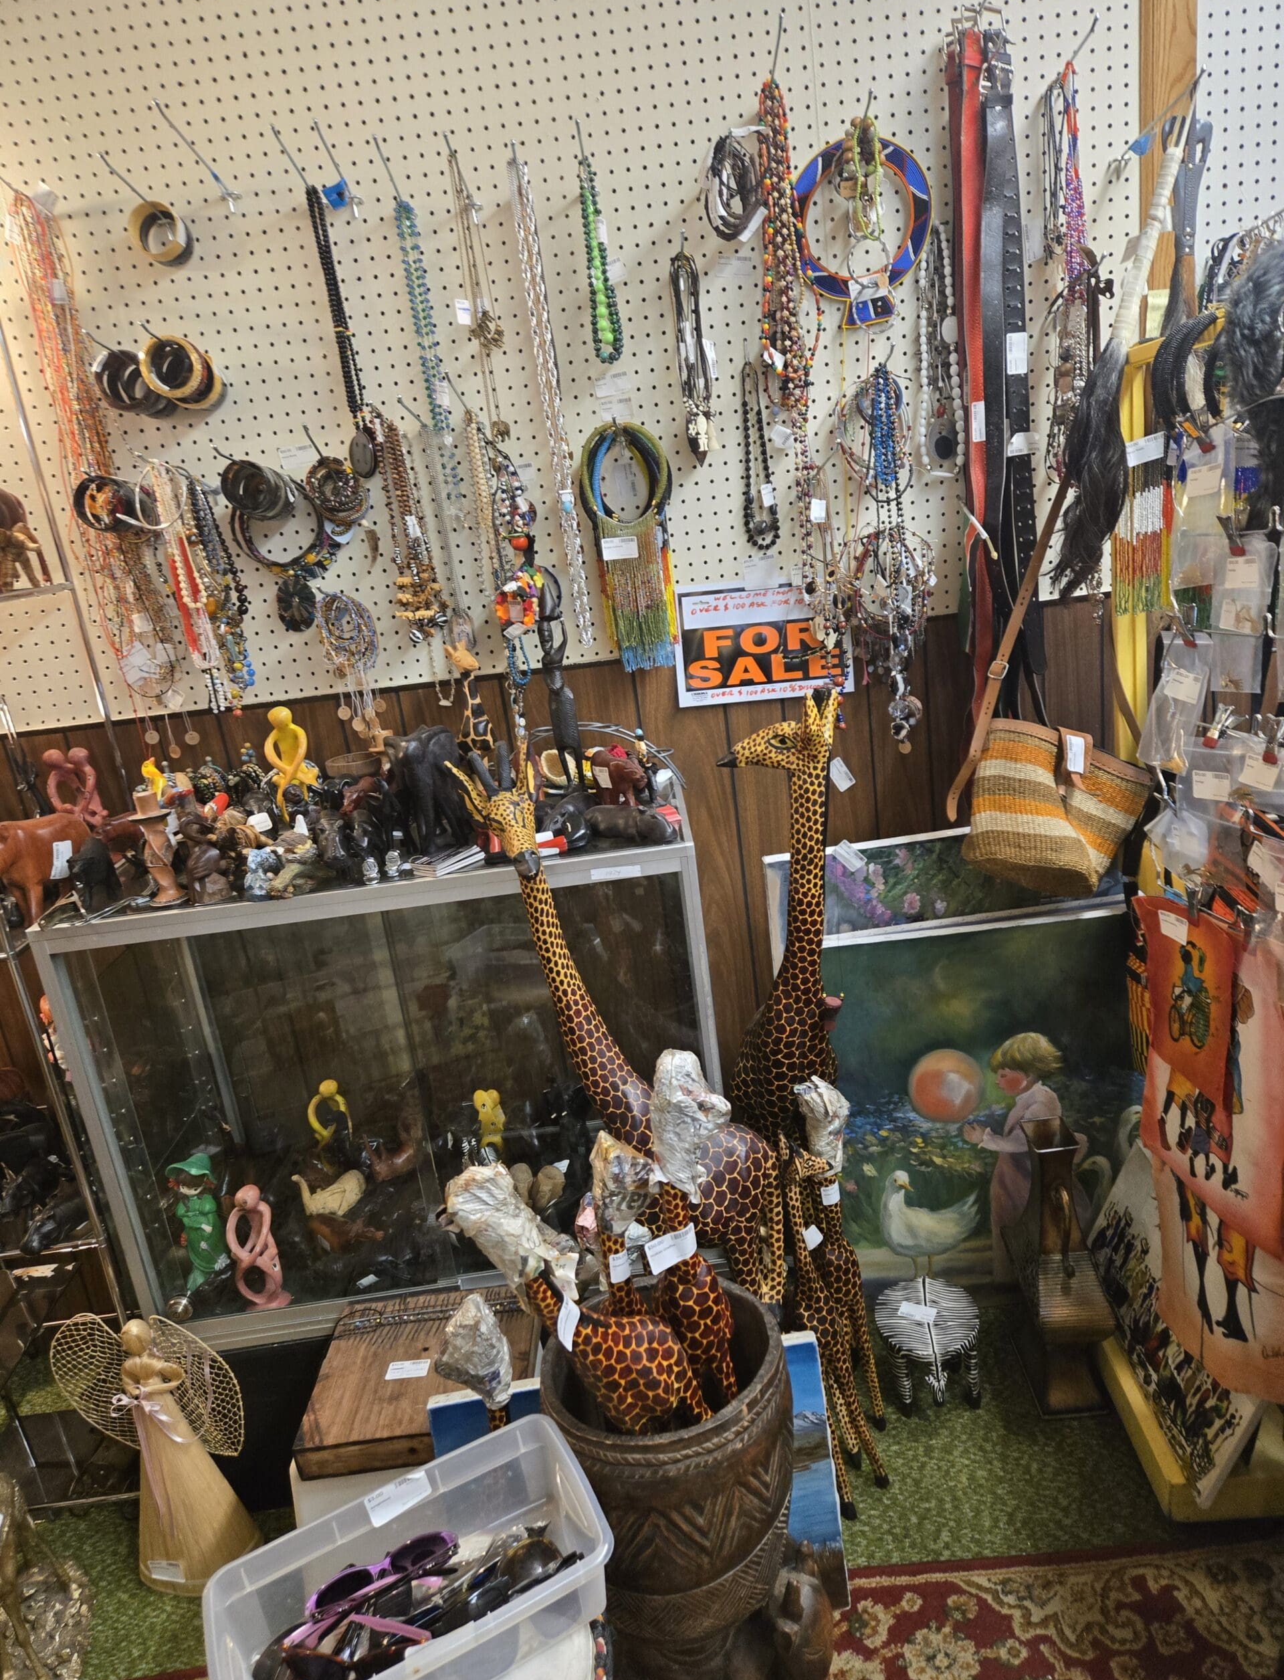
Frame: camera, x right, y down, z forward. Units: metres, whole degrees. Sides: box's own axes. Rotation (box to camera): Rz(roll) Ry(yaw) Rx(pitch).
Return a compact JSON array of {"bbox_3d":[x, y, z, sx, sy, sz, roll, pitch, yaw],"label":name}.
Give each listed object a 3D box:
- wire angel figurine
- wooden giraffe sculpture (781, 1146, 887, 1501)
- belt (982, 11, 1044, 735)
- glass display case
[{"bbox_3d":[-0.737,0.912,1.737,0.270,0.450,0.210,-6,17,6],"label":"wire angel figurine"},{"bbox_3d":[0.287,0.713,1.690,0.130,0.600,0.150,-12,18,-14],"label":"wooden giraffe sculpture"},{"bbox_3d":[0.569,-0.642,1.724,0.072,1.010,0.040,-9,18,-1],"label":"belt"},{"bbox_3d":[-0.347,0.348,1.856,0.921,0.721,0.405,-7,17,0],"label":"glass display case"}]

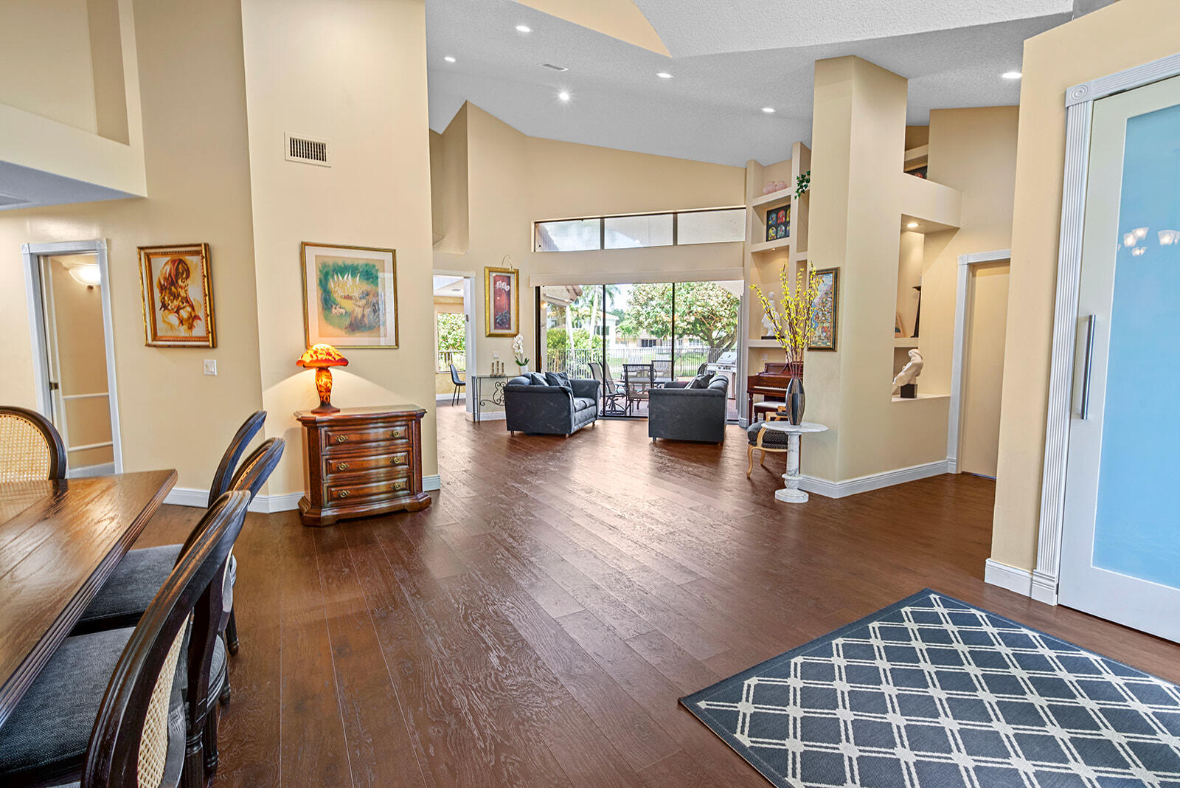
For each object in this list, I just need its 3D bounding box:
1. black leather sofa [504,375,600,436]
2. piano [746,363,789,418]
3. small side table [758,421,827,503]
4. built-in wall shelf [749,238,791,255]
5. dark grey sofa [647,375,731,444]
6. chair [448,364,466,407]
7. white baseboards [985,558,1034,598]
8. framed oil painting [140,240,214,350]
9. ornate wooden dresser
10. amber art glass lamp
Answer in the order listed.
[{"bbox_3d":[-0.490,0.114,7.919,0.940,0.860,1.470,1,5,17],"label":"black leather sofa"},{"bbox_3d":[2.850,0.113,6.946,0.600,1.030,1.470,-3,6,-30],"label":"piano"},{"bbox_3d":[1.659,0.558,4.279,0.538,0.605,0.538,0,5,0],"label":"small side table"},{"bbox_3d":[2.706,-2.145,7.589,0.310,0.125,0.677,-3,6,-30],"label":"built-in wall shelf"},{"bbox_3d":[1.431,0.162,7.445,0.983,0.850,1.550,1,5,15],"label":"dark grey sofa"},{"bbox_3d":[-2.770,-0.185,11.296,0.530,0.880,0.460,0,5,5],"label":"chair"},{"bbox_3d":[2.133,0.932,2.668,0.025,0.126,0.197,-3,6,-30],"label":"white baseboards"},{"bbox_3d":[-3.111,-0.734,3.950,0.637,0.755,0.045,1,5,15],"label":"framed oil painting"},{"bbox_3d":[-1.706,0.512,3.978,0.886,0.750,0.500,-3,6,-32],"label":"ornate wooden dresser"},{"bbox_3d":[-1.978,-0.116,3.895,0.385,0.511,0.385,-3,6,-30],"label":"amber art glass lamp"}]

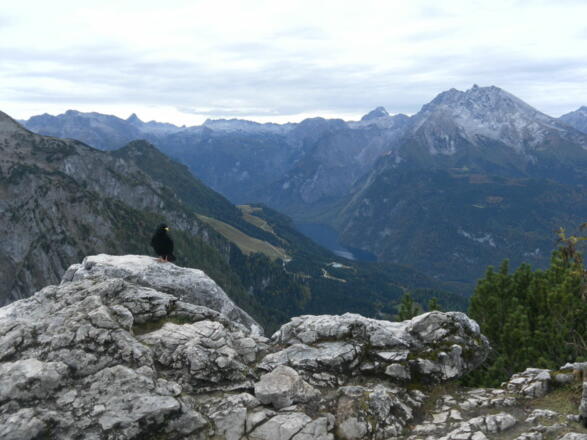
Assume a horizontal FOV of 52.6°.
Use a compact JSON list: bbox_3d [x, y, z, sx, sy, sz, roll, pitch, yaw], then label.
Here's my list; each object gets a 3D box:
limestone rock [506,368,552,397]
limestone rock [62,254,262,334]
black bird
[{"bbox_3d":[1.604,1.119,4.050,0.290,0.150,0.230,0,8,0],"label":"limestone rock"},{"bbox_3d":[-0.909,0.524,4.120,1.320,0.520,0.750,0,8,0],"label":"limestone rock"},{"bbox_3d":[-0.890,0.158,4.080,0.150,0.265,0.220,5,9,30],"label":"black bird"}]

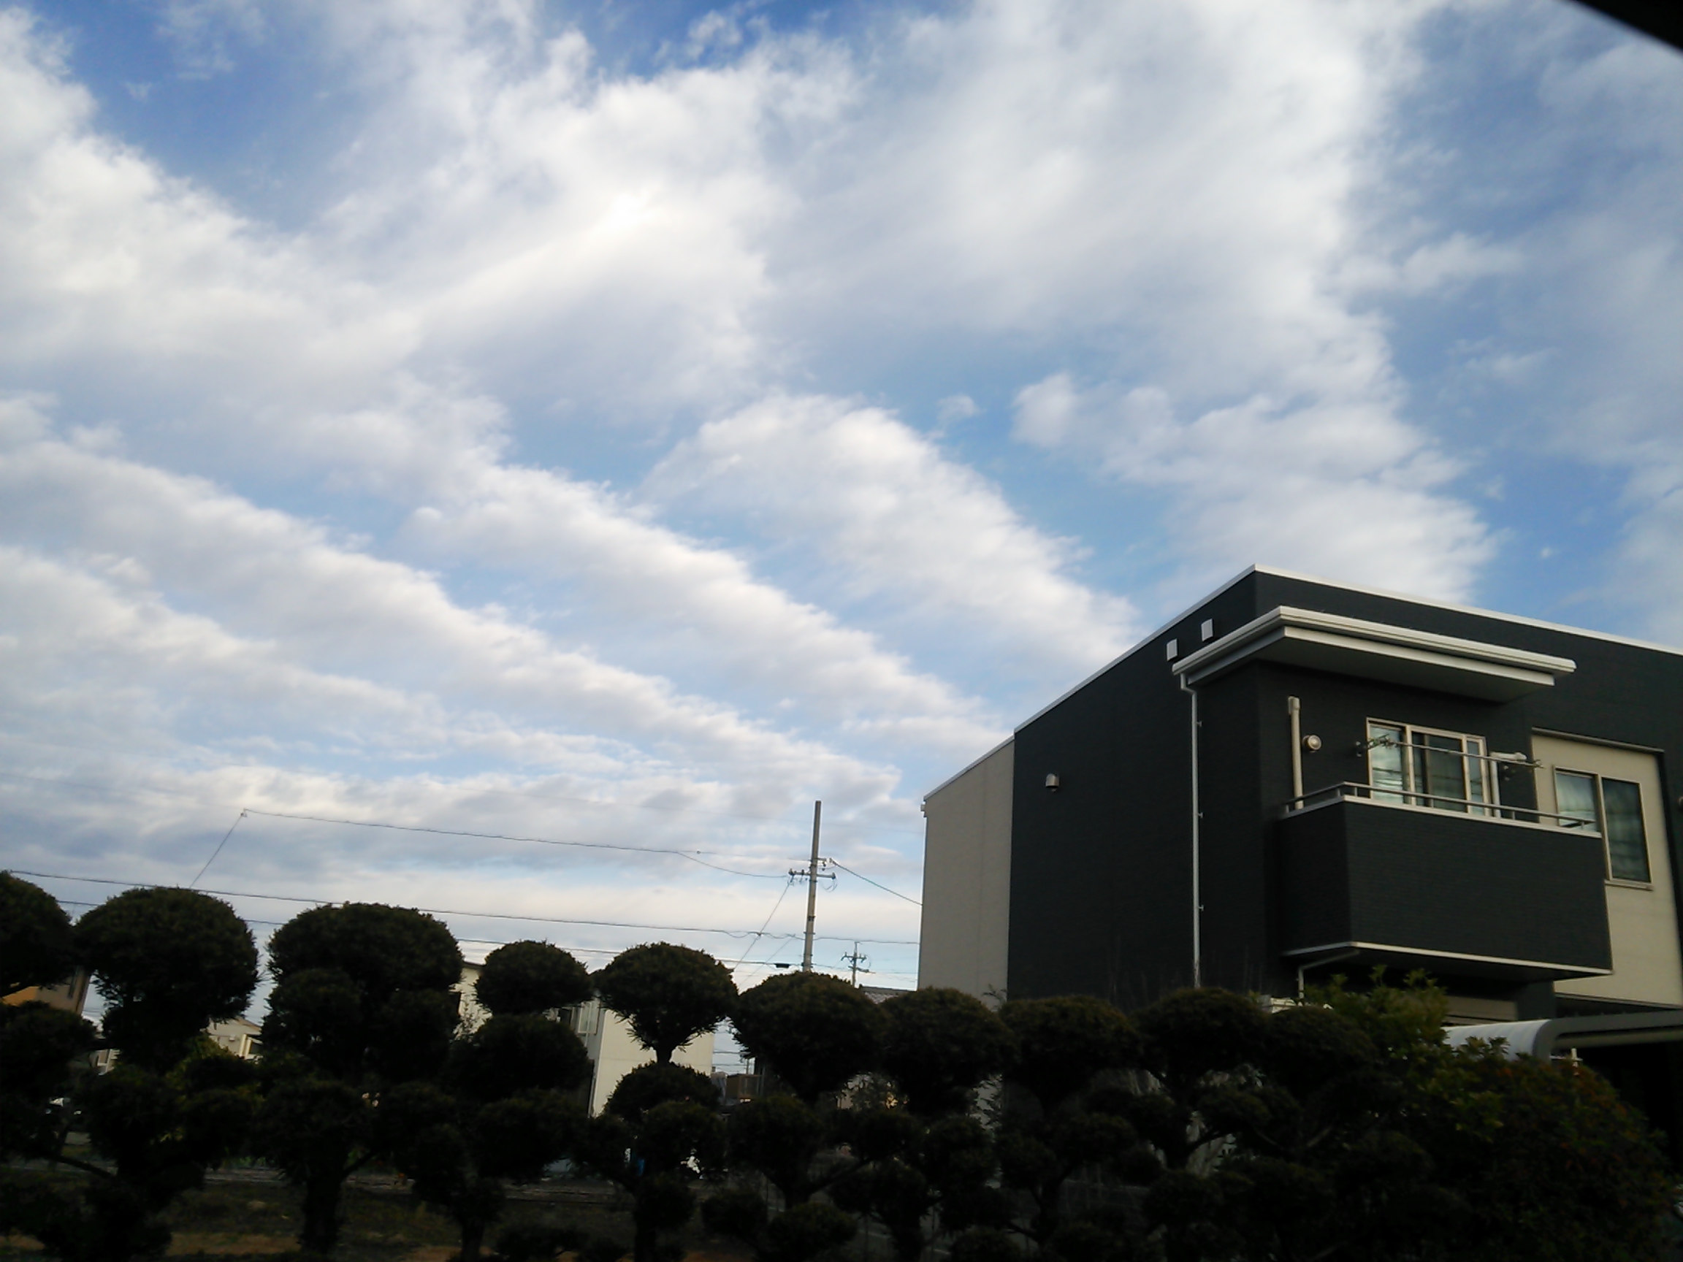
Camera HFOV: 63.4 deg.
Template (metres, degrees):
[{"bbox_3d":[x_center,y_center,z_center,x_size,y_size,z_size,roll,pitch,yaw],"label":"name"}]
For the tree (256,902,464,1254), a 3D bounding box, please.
[{"bbox_3d":[-3.214,2.990,9.170,1.280,2.203,1.220,5,-20,0],"label":"tree"}]

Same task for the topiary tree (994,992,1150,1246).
[{"bbox_3d":[1.781,4.012,10.706,1.120,2.158,1.100,5,-20,0],"label":"topiary tree"}]

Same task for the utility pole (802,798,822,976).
[{"bbox_3d":[-1.266,11.393,45.170,0.340,11.700,0.340,5,-20,0],"label":"utility pole"}]

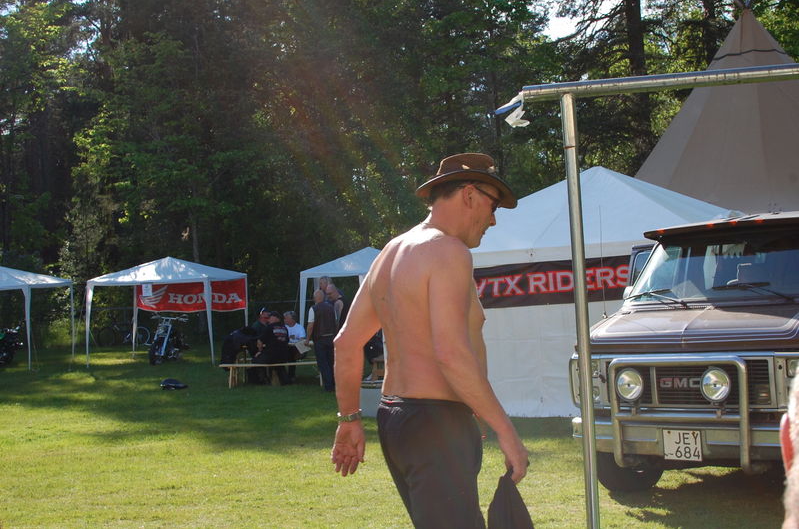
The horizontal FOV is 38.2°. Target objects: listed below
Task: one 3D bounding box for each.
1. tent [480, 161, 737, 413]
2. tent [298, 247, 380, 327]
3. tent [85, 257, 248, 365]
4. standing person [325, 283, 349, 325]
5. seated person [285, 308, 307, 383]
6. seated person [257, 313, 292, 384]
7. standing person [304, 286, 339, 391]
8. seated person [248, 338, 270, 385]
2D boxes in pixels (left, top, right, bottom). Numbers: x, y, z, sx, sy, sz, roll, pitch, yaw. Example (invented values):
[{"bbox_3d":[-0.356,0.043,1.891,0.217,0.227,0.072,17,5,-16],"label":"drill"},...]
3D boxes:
[{"bbox_3d":[3.020,0.255,16.676,4.640,3.360,4.640,-3,-2,34],"label":"tent"},{"bbox_3d":[-0.637,0.882,26.400,3.000,2.540,3.000,-2,-1,2],"label":"tent"},{"bbox_3d":[-5.566,1.091,28.026,3.000,2.550,3.000,-2,-1,8],"label":"tent"},{"bbox_3d":[-1.157,1.257,21.000,0.500,1.800,0.550,-1,-2,-23],"label":"standing person"},{"bbox_3d":[-1.939,1.534,21.700,0.550,1.320,0.750,-3,-2,37],"label":"seated person"},{"bbox_3d":[-2.313,1.530,21.000,0.750,1.300,0.550,-3,-2,37],"label":"seated person"},{"bbox_3d":[-1.338,1.312,19.900,0.580,1.760,0.420,-2,-1,-12],"label":"standing person"},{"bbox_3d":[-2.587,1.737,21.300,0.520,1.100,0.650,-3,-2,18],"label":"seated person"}]

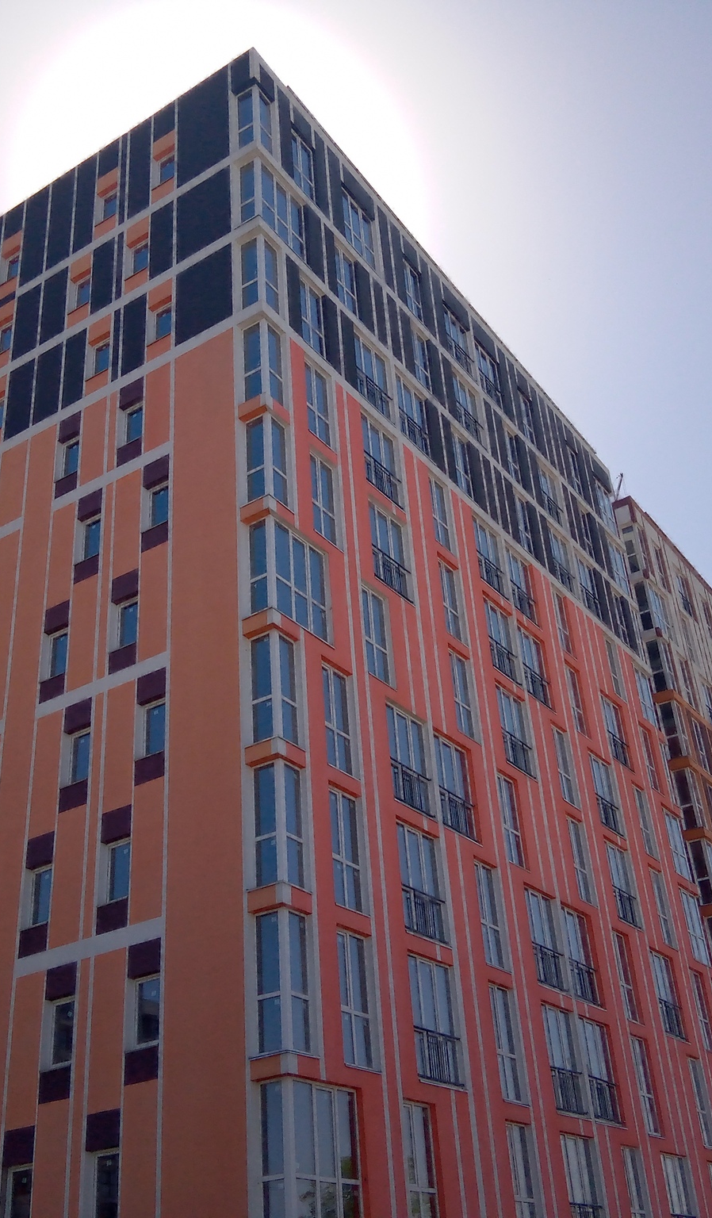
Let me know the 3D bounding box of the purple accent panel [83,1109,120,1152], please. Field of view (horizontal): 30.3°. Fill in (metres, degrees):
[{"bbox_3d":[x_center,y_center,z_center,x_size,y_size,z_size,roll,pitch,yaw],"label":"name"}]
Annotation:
[{"bbox_3d":[-4.683,9.747,24.587,0.834,0.620,0.120,-22,-37,26],"label":"purple accent panel"}]

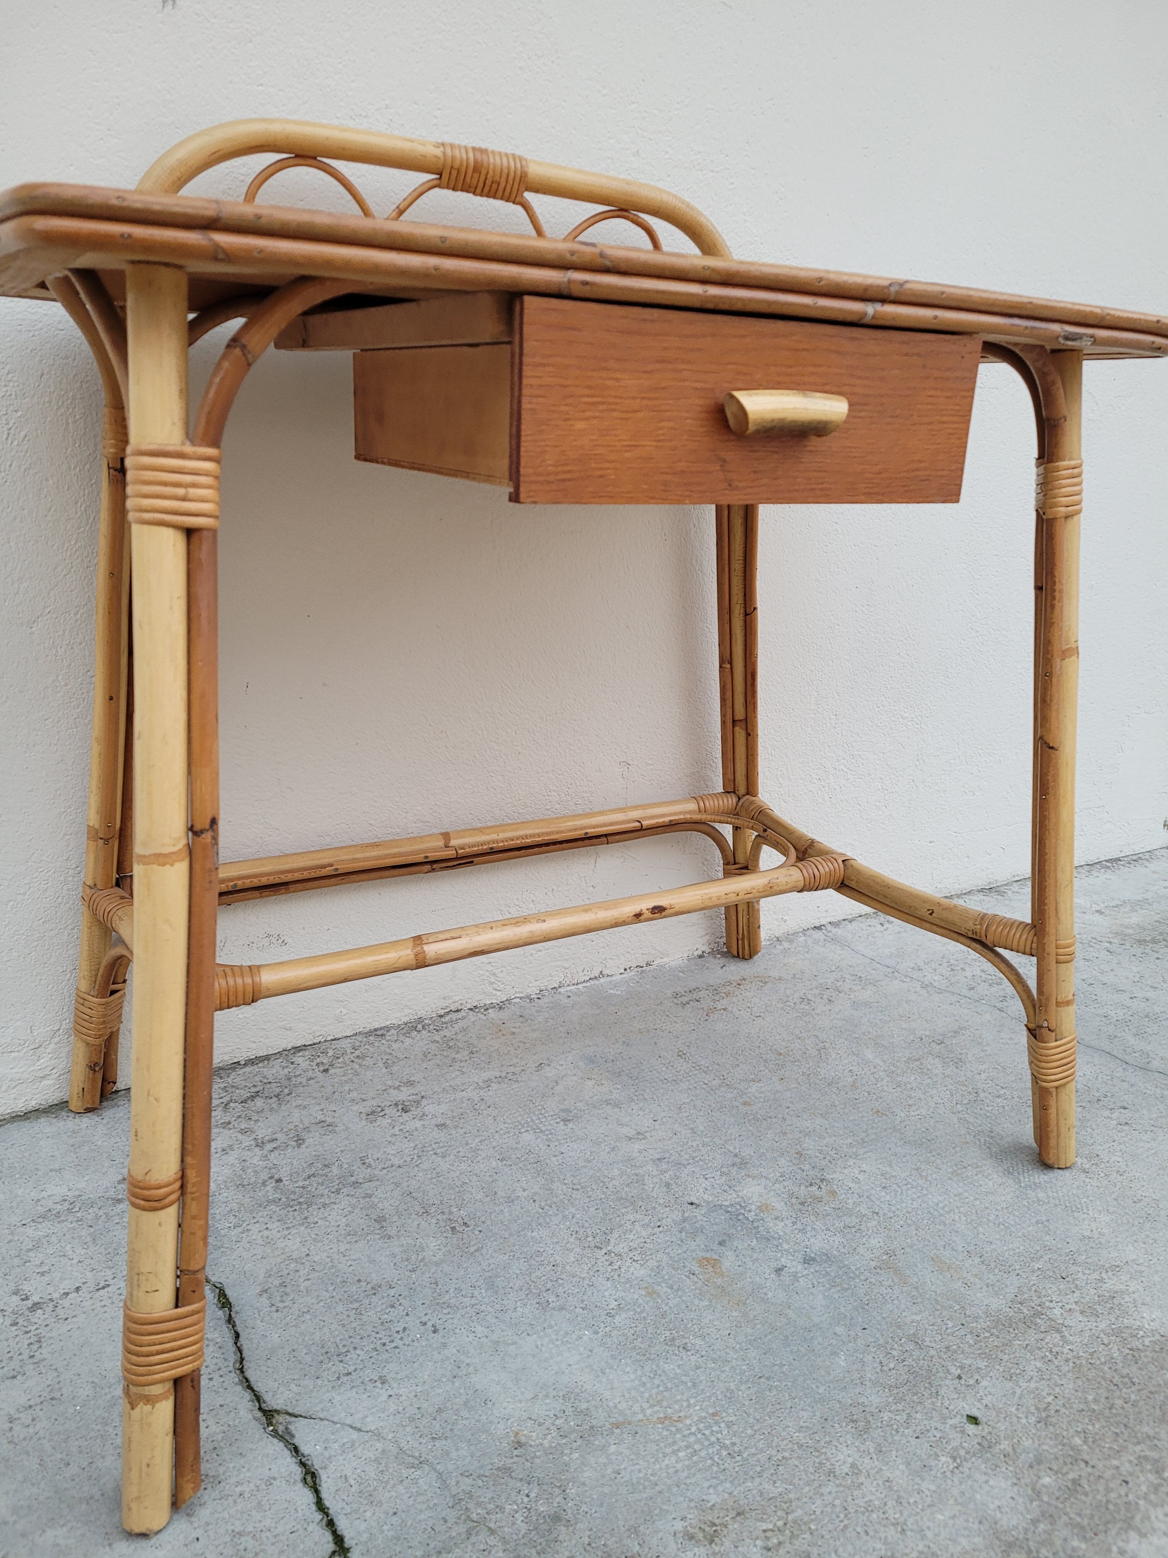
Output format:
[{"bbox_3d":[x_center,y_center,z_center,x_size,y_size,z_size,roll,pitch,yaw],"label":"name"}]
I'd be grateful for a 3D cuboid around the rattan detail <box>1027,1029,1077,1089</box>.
[{"bbox_3d":[0.424,0.252,1.064,0.047,0.043,0.047,-13,16,-26],"label":"rattan detail"}]

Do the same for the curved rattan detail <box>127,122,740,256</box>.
[{"bbox_3d":[-0.100,-0.487,1.025,0.581,0.120,0.034,-7,20,-28],"label":"curved rattan detail"}]

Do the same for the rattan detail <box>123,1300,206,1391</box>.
[{"bbox_3d":[-0.255,0.338,0.704,0.047,0.043,0.047,-1,11,-30],"label":"rattan detail"}]

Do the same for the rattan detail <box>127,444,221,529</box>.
[{"bbox_3d":[-0.220,-0.153,0.623,0.048,0.042,0.048,-1,11,-30],"label":"rattan detail"}]

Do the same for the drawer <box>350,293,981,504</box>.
[{"bbox_3d":[0.049,-0.257,0.814,0.333,0.106,0.303,-7,20,-28],"label":"drawer"}]

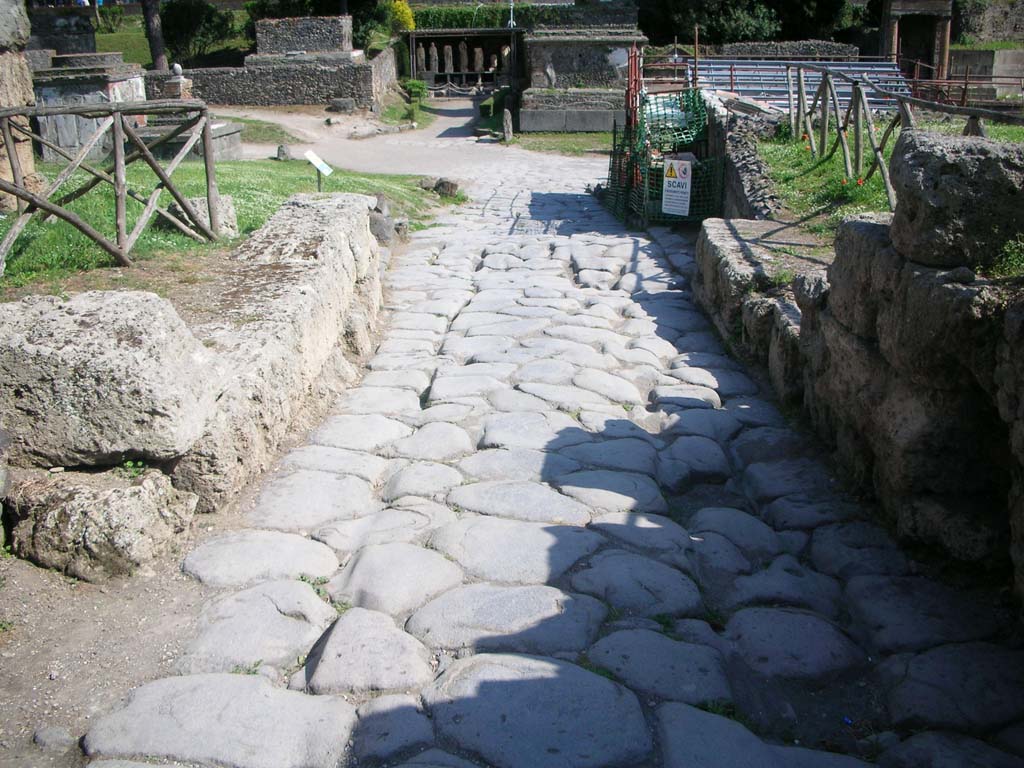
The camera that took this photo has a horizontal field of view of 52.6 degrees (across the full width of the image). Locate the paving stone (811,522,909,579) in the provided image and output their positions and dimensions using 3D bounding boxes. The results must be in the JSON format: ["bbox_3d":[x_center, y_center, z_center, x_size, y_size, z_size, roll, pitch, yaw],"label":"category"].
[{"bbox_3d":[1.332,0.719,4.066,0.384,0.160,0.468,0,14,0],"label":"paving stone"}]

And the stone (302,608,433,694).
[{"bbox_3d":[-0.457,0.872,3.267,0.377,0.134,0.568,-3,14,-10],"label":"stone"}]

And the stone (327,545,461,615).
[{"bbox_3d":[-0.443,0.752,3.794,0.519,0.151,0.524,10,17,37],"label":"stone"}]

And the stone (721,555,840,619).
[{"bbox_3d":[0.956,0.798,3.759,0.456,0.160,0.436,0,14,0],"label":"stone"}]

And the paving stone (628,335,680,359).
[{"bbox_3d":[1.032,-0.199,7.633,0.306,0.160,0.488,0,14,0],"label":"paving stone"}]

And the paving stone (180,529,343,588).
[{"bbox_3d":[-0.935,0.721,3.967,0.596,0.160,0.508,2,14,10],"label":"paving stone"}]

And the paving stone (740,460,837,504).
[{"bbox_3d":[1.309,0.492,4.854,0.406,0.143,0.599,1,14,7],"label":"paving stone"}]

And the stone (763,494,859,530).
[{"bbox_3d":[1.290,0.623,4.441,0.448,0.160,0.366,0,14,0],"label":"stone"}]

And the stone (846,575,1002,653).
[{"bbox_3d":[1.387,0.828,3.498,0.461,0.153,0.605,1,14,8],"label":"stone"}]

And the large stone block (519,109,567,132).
[{"bbox_3d":[1.018,-8.729,34.276,1.511,0.699,0.800,0,18,0],"label":"large stone block"}]

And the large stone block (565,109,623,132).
[{"bbox_3d":[2.619,-8.729,34.276,1.691,0.699,0.800,0,18,0],"label":"large stone block"}]

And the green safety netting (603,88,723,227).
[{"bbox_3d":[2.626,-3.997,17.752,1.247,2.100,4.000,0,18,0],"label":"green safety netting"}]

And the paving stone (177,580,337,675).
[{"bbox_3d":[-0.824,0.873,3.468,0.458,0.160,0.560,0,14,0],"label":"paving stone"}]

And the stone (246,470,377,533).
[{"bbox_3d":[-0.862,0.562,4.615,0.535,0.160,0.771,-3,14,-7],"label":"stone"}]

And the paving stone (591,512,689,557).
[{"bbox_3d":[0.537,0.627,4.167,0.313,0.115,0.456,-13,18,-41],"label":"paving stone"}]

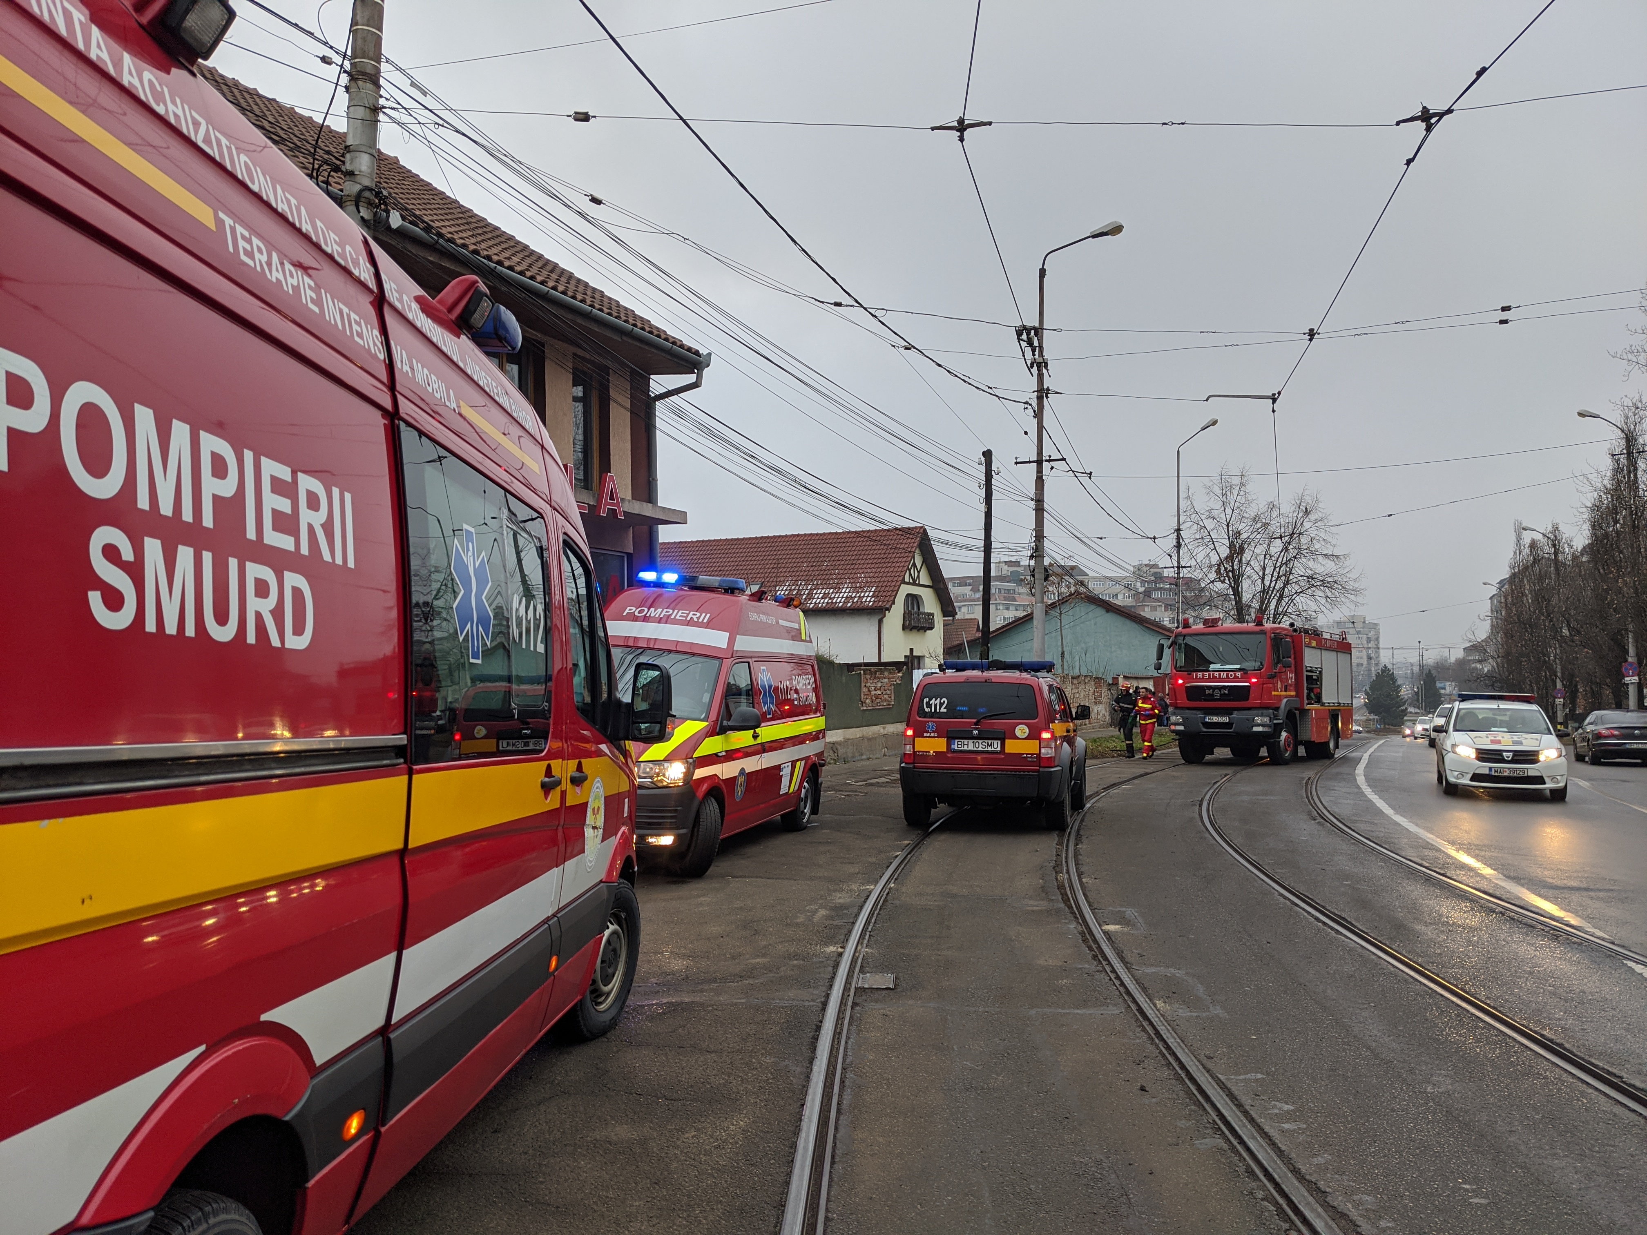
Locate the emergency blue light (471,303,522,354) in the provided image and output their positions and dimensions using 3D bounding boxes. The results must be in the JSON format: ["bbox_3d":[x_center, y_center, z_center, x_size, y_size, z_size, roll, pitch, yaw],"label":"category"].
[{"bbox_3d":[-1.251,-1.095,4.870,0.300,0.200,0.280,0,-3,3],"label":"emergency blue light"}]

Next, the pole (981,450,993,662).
[{"bbox_3d":[4.130,-0.420,33.000,0.250,7.800,0.250,1,-3,0],"label":"pole"}]

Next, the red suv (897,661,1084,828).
[{"bbox_3d":[2.204,1.505,15.800,1.880,1.880,4.580,0,-3,15],"label":"red suv"}]

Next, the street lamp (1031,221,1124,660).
[{"bbox_3d":[5.379,-2.622,27.270,2.000,11.530,0.400,-1,-4,27],"label":"street lamp"}]

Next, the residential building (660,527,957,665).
[{"bbox_3d":[-2.187,0.550,61.022,15.500,8.940,7.400,-1,-4,31],"label":"residential building"}]

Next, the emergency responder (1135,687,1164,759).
[{"bbox_3d":[7.820,2.520,30.800,0.620,1.740,0.500,-2,-4,36],"label":"emergency responder"}]

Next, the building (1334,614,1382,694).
[{"bbox_3d":[220.303,15.395,530.000,15.000,34.000,17.000,3,-4,-41],"label":"building"}]

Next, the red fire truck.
[{"bbox_3d":[10.528,1.828,30.715,2.600,3.200,7.070,-2,-4,35],"label":"red fire truck"}]

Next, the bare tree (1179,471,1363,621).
[{"bbox_3d":[18.513,-0.635,53.051,7.300,10.970,7.300,0,-4,18],"label":"bare tree"}]

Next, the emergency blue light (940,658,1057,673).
[{"bbox_3d":[2.170,0.610,15.650,1.400,0.140,0.300,0,-3,15],"label":"emergency blue light"}]

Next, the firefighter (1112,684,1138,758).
[{"bbox_3d":[7.305,2.495,31.100,0.620,1.830,0.500,-1,-3,22],"label":"firefighter"}]

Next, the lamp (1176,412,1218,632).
[{"bbox_3d":[13.498,-1.423,46.559,1.600,11.630,0.350,-1,-4,30],"label":"lamp"}]

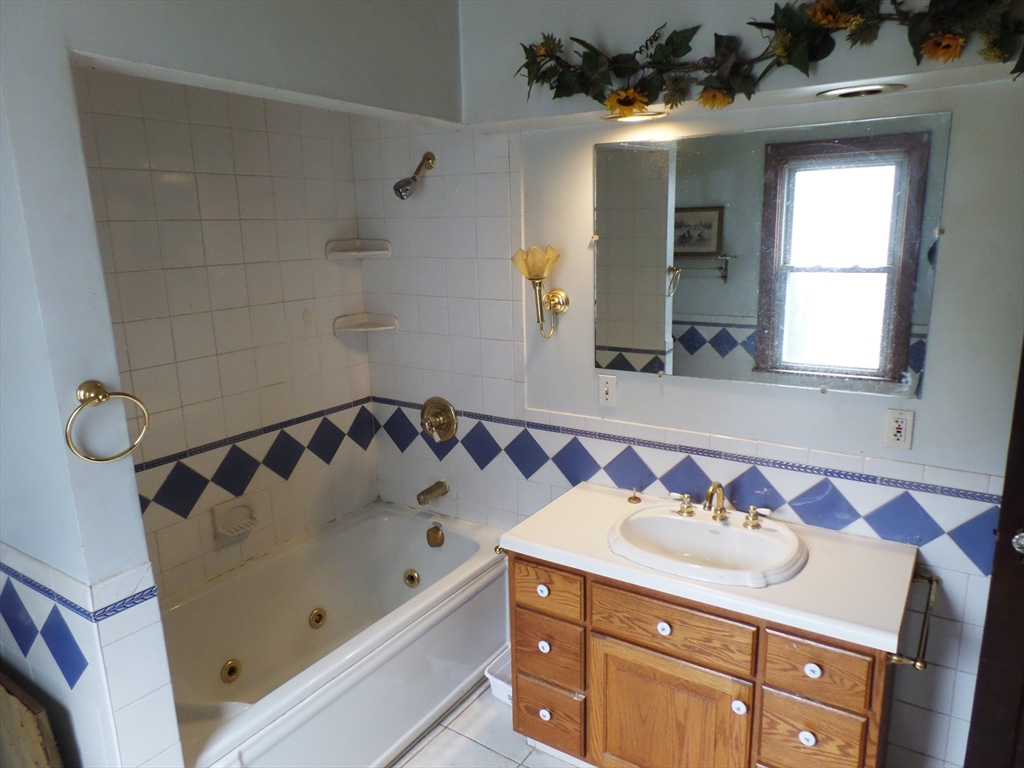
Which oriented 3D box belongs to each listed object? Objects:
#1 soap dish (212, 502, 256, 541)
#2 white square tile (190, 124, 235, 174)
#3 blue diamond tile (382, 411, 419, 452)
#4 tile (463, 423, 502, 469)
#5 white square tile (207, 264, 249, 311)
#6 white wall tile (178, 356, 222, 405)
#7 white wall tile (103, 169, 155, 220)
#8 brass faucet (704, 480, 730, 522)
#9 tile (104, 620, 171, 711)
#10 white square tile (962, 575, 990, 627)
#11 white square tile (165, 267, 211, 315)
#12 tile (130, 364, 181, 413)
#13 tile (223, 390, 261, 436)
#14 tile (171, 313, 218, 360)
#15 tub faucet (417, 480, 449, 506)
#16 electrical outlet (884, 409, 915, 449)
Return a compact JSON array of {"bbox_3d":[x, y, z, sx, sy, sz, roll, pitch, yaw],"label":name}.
[{"bbox_3d":[-1.019,0.509,2.553,0.090,0.118,0.158,8,16,33],"label":"soap dish"},{"bbox_3d":[-1.024,-0.801,2.330,0.010,0.152,0.151,7,15,32],"label":"white square tile"},{"bbox_3d":[-0.487,0.207,3.026,0.216,0.216,0.010,7,15,32],"label":"blue diamond tile"},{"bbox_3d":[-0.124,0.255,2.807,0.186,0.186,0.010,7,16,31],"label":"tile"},{"bbox_3d":[-1.016,-0.345,2.436,0.010,0.152,0.151,7,15,32],"label":"white square tile"},{"bbox_3d":[-1.104,-0.013,2.403,0.013,0.153,0.152,8,16,33],"label":"white wall tile"},{"bbox_3d":[-1.193,-0.586,2.119,0.010,0.150,0.150,8,16,33],"label":"white wall tile"},{"bbox_3d":[0.636,0.372,2.128,0.054,0.150,0.174,7,16,31],"label":"brass faucet"},{"bbox_3d":[-0.811,0.609,1.473,0.010,0.151,0.129,7,15,32],"label":"tile"},{"bbox_3d":[1.380,0.629,1.932,0.151,0.155,0.010,7,16,31],"label":"white square tile"},{"bbox_3d":[-1.104,-0.315,2.319,0.010,0.155,0.151,8,16,33],"label":"white square tile"},{"bbox_3d":[-1.182,0.020,2.264,0.010,0.150,0.150,8,16,33],"label":"tile"},{"bbox_3d":[-1.009,0.109,2.548,0.010,0.150,0.150,8,16,33],"label":"tile"},{"bbox_3d":[-1.094,-0.162,2.341,0.010,0.153,0.153,7,15,32],"label":"tile"},{"bbox_3d":[-0.334,0.464,2.901,0.056,0.070,0.150,8,16,32],"label":"tub faucet"},{"bbox_3d":[1.116,0.134,1.956,0.071,0.116,0.012,7,15,32],"label":"electrical outlet"}]

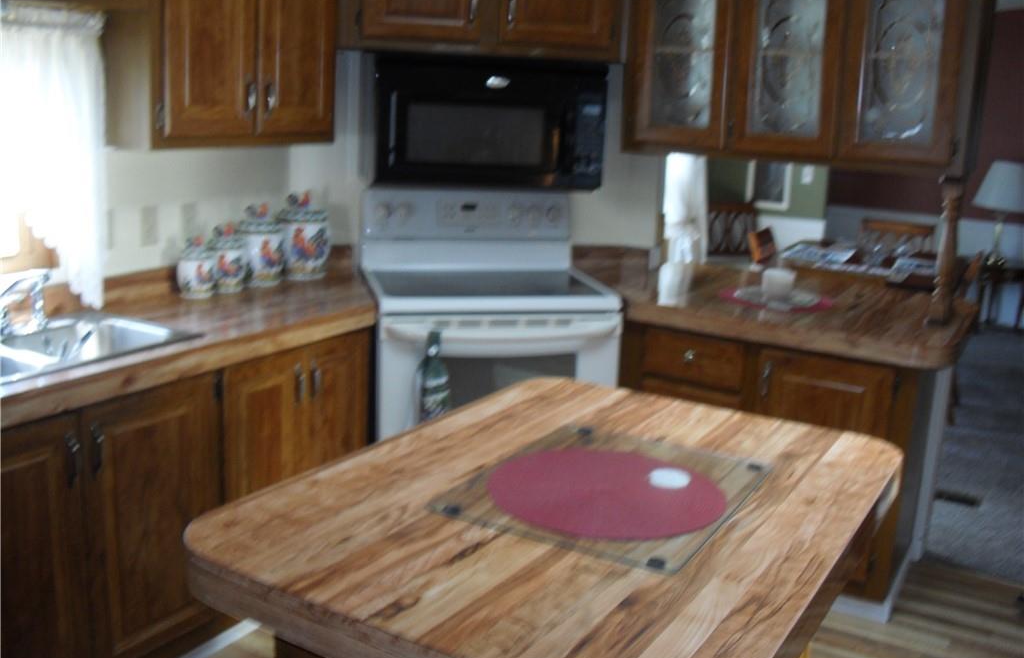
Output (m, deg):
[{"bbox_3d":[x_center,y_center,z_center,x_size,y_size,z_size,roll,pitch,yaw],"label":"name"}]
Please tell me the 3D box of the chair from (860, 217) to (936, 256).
[{"bbox_3d":[1.944,-0.092,5.654,0.440,0.885,0.500,10,15,29],"label":"chair"}]

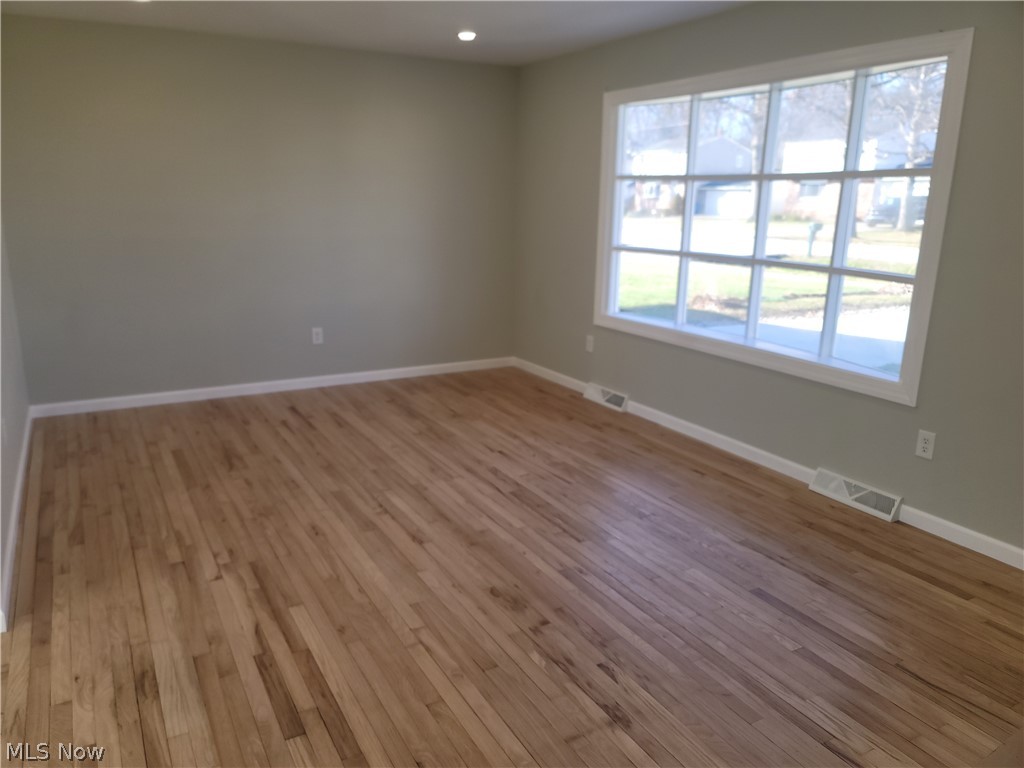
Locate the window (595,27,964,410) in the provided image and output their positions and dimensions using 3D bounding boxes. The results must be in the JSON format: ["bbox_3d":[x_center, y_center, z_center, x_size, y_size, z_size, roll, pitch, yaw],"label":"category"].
[{"bbox_3d":[1.274,-0.942,4.225,0.100,1.585,2.472,-7,16,-29],"label":"window"}]

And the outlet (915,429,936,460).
[{"bbox_3d":[1.877,0.275,3.352,0.010,0.122,0.075,-7,16,-29],"label":"outlet"}]

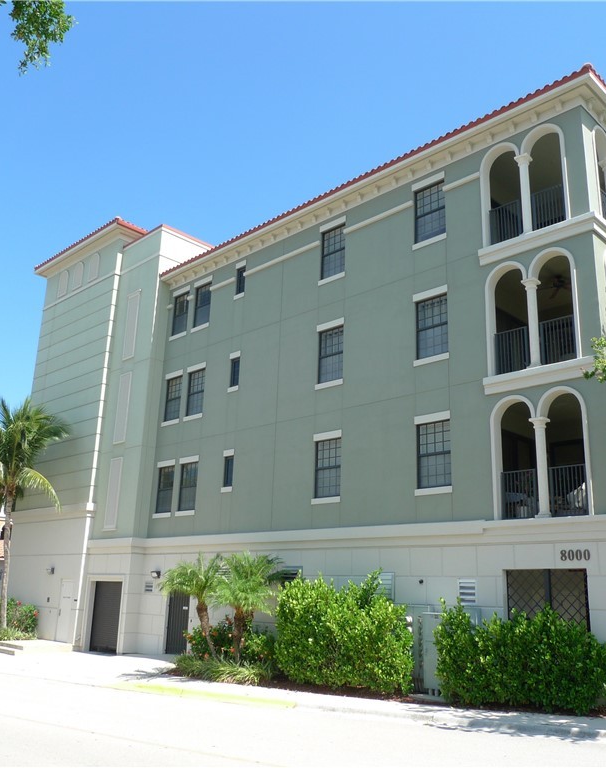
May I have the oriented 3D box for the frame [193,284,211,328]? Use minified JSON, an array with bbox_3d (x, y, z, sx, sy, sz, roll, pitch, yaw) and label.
[{"bbox_3d":[-3.582,-2.795,25.434,0.944,1.628,0.100,-14,-23,43],"label":"frame"}]

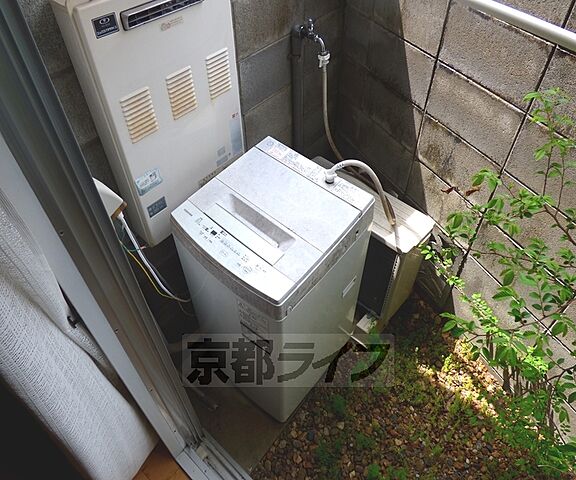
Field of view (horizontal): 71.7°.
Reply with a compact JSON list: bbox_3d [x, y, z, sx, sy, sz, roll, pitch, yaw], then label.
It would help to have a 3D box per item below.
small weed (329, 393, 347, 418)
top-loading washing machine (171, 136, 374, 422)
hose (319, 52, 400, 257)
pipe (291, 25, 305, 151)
[{"bbox_3d":[0.209,0.700,1.685,0.075,0.080,0.075,0,46,0],"label":"small weed"},{"bbox_3d":[-0.054,0.204,1.590,0.490,0.940,0.510,33,55,27],"label":"top-loading washing machine"},{"bbox_3d":[0.250,-0.362,1.588,0.310,0.480,0.700,-5,46,-5],"label":"hose"},{"bbox_3d":[0.041,-0.464,1.964,0.055,1.100,0.055,0,46,0],"label":"pipe"}]

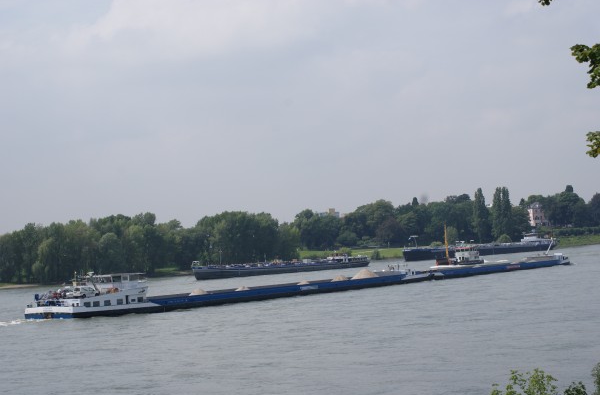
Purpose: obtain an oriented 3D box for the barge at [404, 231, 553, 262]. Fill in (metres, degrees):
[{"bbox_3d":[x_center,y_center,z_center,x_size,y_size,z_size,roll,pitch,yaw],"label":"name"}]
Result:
[{"bbox_3d":[71.580,19.370,554.290,11.400,8.300,99.300,-5,-2,42],"label":"barge"}]

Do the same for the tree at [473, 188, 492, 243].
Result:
[{"bbox_3d":[82.510,8.390,620.000,9.000,26.000,9.000,-3,-2,0],"label":"tree"}]

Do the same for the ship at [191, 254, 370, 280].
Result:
[{"bbox_3d":[-6.190,22.280,455.220,9.500,5.600,84.600,-4,-2,39],"label":"ship"}]

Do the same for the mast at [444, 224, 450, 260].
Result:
[{"bbox_3d":[45.140,13.510,420.000,1.200,11.000,1.200,-3,-2,0],"label":"mast"}]

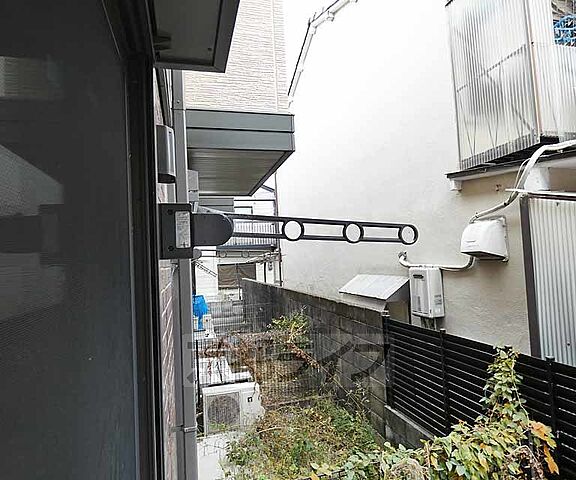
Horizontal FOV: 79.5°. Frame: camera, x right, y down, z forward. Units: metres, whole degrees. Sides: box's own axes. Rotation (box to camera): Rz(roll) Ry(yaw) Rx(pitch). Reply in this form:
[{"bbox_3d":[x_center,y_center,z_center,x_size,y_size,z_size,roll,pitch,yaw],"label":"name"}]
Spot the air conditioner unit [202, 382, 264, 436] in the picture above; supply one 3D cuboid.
[{"bbox_3d":[-0.672,2.048,4.319,0.710,0.545,0.265,-2,-2,-14],"label":"air conditioner unit"}]

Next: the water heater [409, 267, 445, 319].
[{"bbox_3d":[1.710,0.637,4.285,0.185,0.580,0.350,-2,-3,-17],"label":"water heater"}]

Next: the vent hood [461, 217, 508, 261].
[{"bbox_3d":[1.902,0.001,3.447,0.290,0.410,0.360,-2,-3,-17],"label":"vent hood"}]

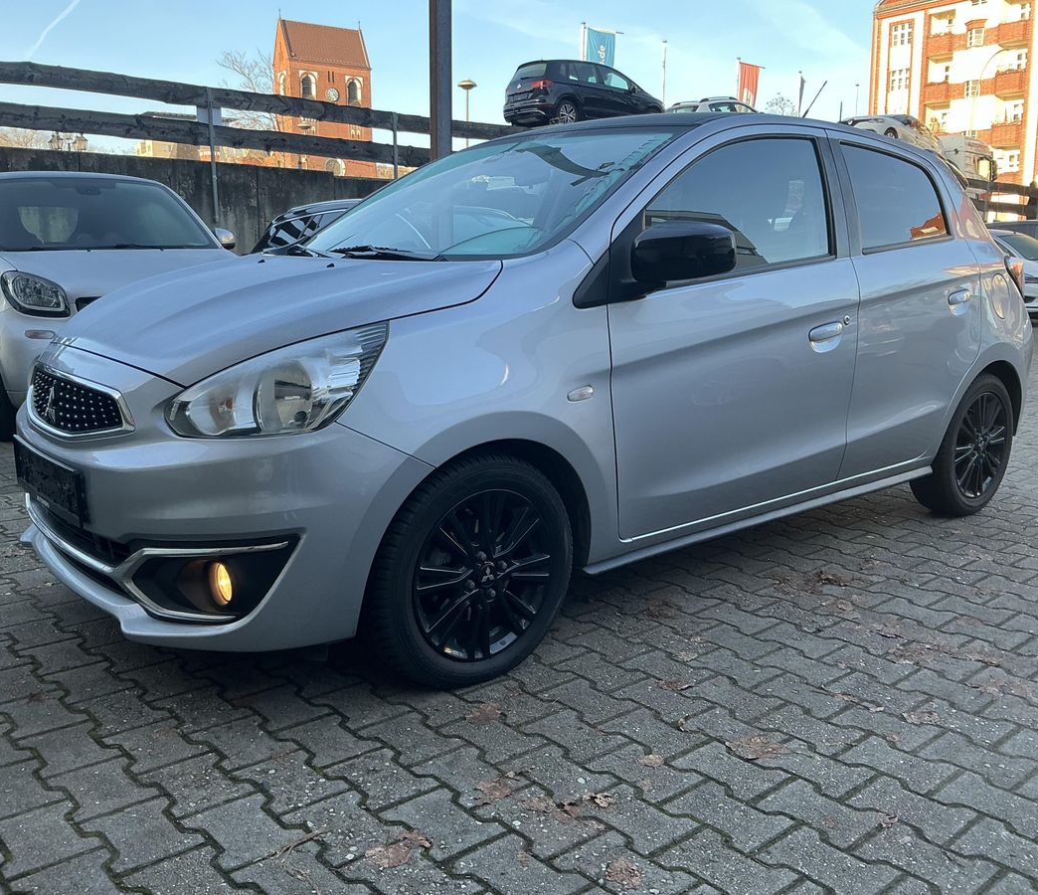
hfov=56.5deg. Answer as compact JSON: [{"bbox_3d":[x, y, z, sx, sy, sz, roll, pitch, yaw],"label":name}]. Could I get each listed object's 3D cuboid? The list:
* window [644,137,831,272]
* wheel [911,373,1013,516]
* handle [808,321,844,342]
[{"bbox_3d":[0.647,-0.715,2.816,0.900,0.440,0.050,-9,-4,-38],"label":"window"},{"bbox_3d":[1.777,-0.021,3.854,0.573,0.573,0.185,-9,15,-38],"label":"wheel"},{"bbox_3d":[0.947,-0.359,2.945,0.190,0.050,0.050,-9,15,-38],"label":"handle"}]

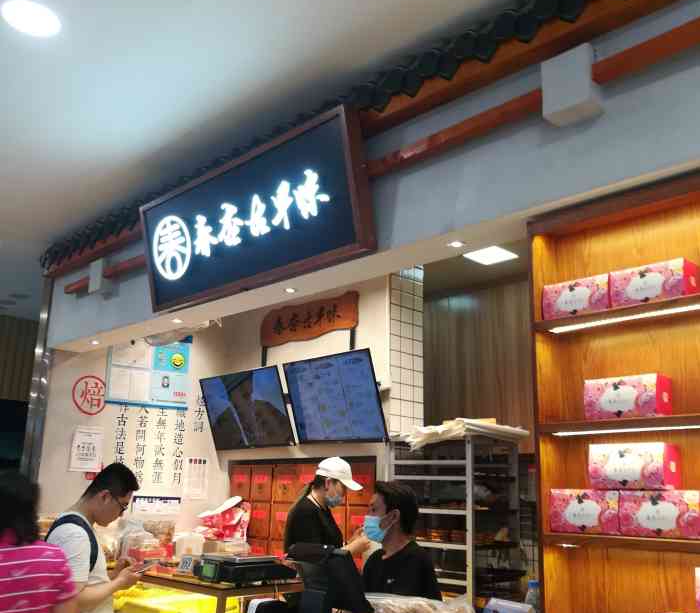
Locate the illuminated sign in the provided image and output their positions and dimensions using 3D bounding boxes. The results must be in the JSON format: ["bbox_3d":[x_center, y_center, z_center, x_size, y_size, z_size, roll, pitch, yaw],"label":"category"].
[{"bbox_3d":[-0.556,-0.411,3.576,1.706,0.626,0.100,-13,-7,43],"label":"illuminated sign"}]

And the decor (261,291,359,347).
[{"bbox_3d":[-0.331,0.109,5.565,1.137,0.308,0.050,-13,-20,43],"label":"decor"}]

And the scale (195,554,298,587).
[{"bbox_3d":[-0.496,1.233,3.323,0.340,0.115,0.340,-13,-20,43],"label":"scale"}]

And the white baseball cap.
[{"bbox_3d":[-0.057,0.863,3.600,0.255,0.150,0.170,13,-11,16],"label":"white baseball cap"}]

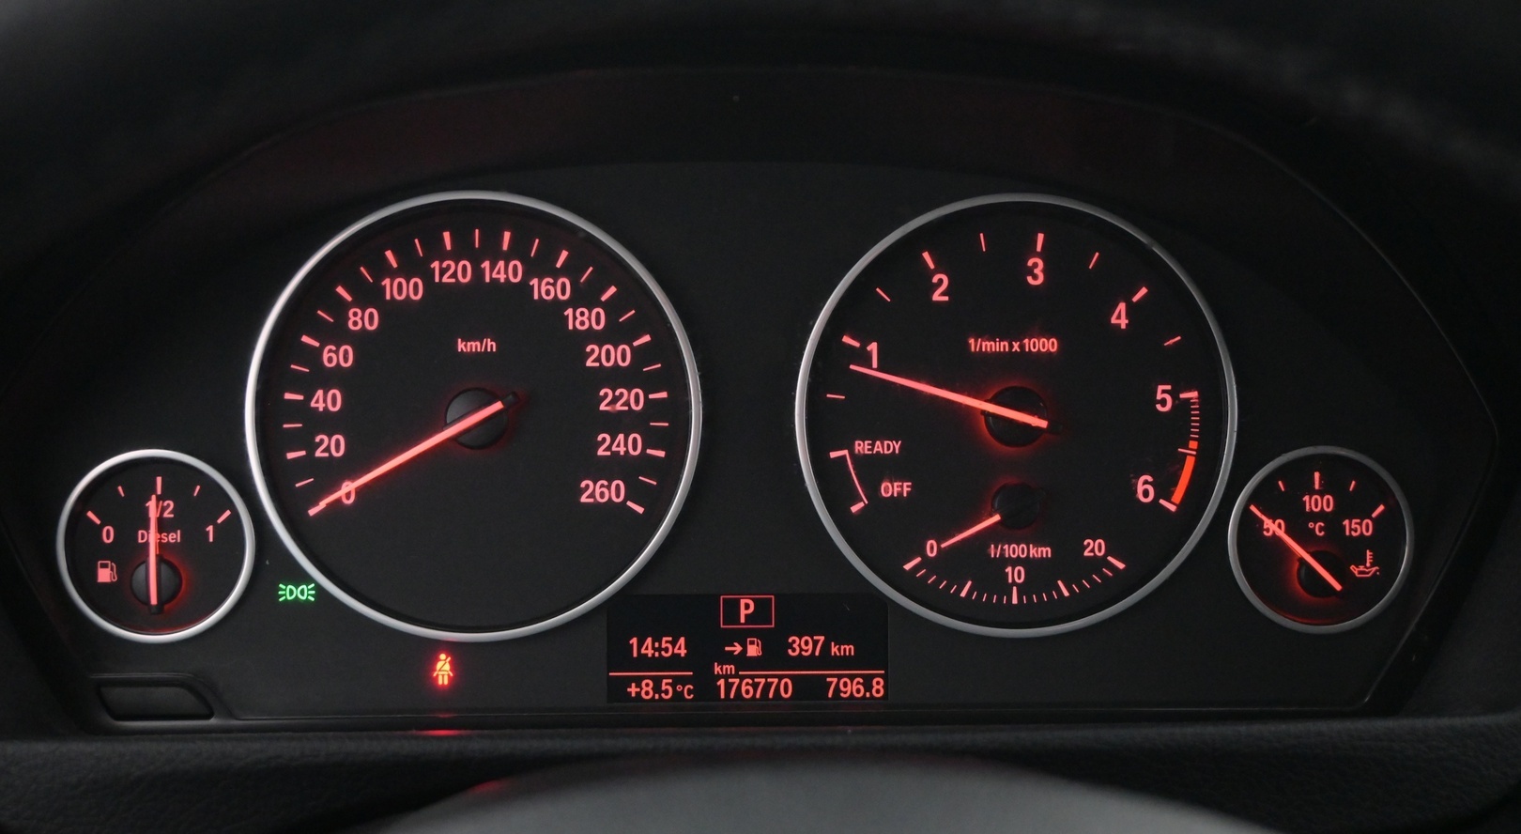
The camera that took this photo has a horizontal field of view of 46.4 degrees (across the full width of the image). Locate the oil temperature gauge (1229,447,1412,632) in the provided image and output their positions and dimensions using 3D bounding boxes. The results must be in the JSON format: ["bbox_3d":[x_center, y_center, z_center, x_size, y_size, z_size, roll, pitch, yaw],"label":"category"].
[{"bbox_3d":[0.128,0.028,0.413,0.043,0.043,0.018,-1,-4,-3],"label":"oil temperature gauge"}]

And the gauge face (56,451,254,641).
[{"bbox_3d":[-0.134,0.029,0.399,0.043,0.043,0.018,-1,-4,-3],"label":"gauge face"}]

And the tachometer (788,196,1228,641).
[{"bbox_3d":[0.058,0.000,0.412,0.102,0.102,0.020,-1,-4,-3],"label":"tachometer"}]

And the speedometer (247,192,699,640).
[{"bbox_3d":[-0.065,0.000,0.405,0.102,0.102,0.020,-1,-4,-3],"label":"speedometer"}]

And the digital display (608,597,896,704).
[{"bbox_3d":[-0.003,0.053,0.405,0.064,0.025,0.008,-1,-4,-3],"label":"digital display"}]

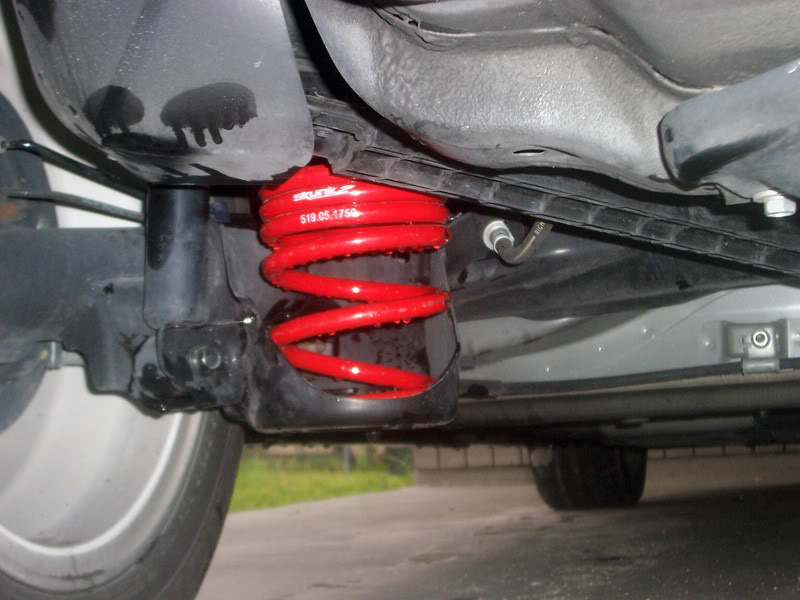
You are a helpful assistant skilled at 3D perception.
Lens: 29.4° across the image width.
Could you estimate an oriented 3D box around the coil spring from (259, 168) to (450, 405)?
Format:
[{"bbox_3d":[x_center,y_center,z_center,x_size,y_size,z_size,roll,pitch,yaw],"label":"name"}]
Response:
[{"bbox_3d":[-0.025,-0.005,0.865,0.106,0.144,0.106,-1,-1,0],"label":"coil spring"}]

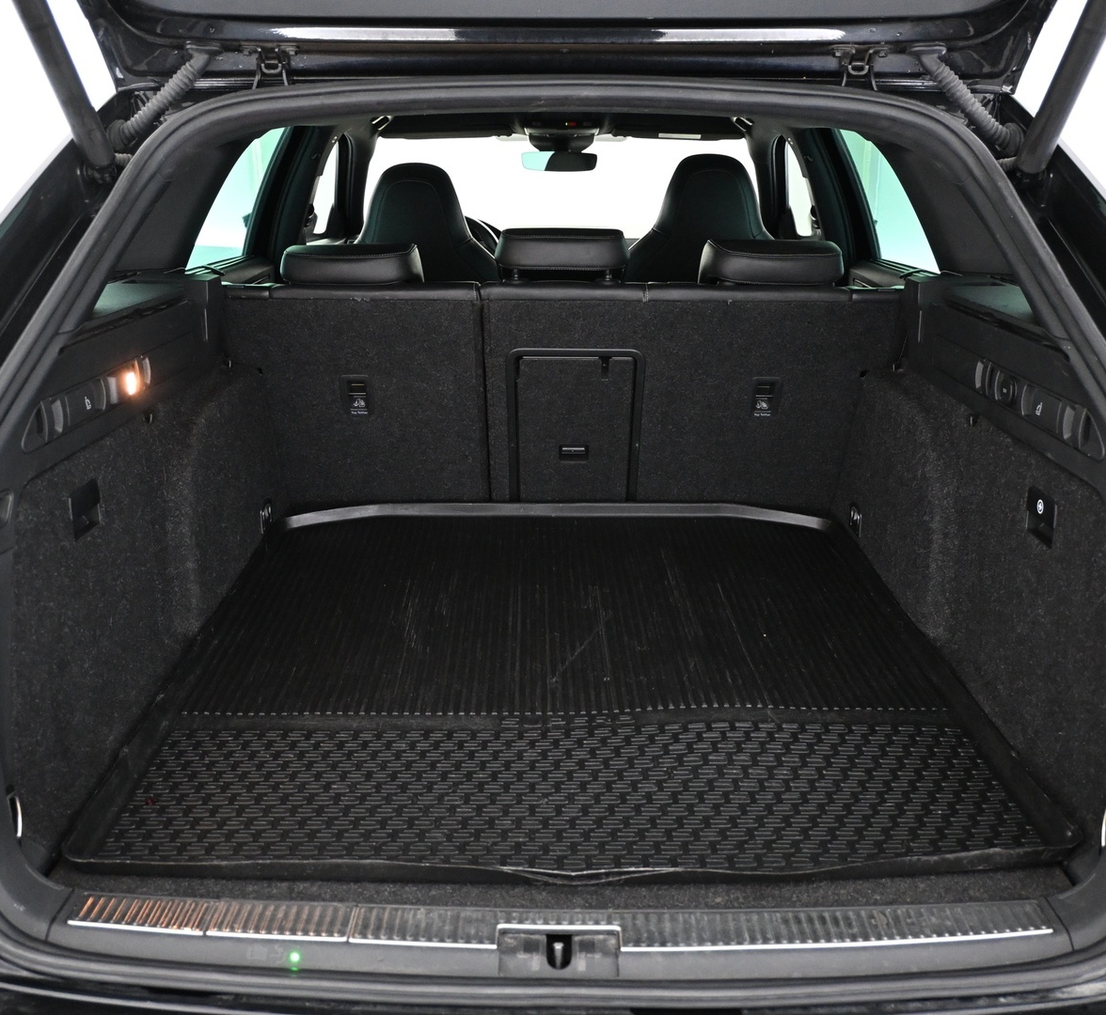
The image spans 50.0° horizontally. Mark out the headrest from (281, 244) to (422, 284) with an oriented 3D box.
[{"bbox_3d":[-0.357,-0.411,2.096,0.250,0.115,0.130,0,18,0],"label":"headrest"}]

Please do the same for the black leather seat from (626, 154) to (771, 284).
[{"bbox_3d":[0.393,-0.529,3.466,0.540,0.960,0.800,0,18,0],"label":"black leather seat"}]

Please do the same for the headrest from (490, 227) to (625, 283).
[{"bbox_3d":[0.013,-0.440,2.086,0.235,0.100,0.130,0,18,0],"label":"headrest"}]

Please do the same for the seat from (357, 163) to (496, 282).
[{"bbox_3d":[-0.345,-0.515,3.471,0.540,0.960,0.800,0,18,0],"label":"seat"}]

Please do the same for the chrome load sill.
[{"bbox_3d":[0.007,0.406,1.112,0.930,0.045,0.100,0,18,0],"label":"chrome load sill"}]

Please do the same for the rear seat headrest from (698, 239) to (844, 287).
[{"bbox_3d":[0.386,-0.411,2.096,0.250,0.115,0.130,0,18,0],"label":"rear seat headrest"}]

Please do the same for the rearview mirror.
[{"bbox_3d":[0.020,-1.070,3.660,0.240,0.067,0.045,4,18,12],"label":"rearview mirror"}]

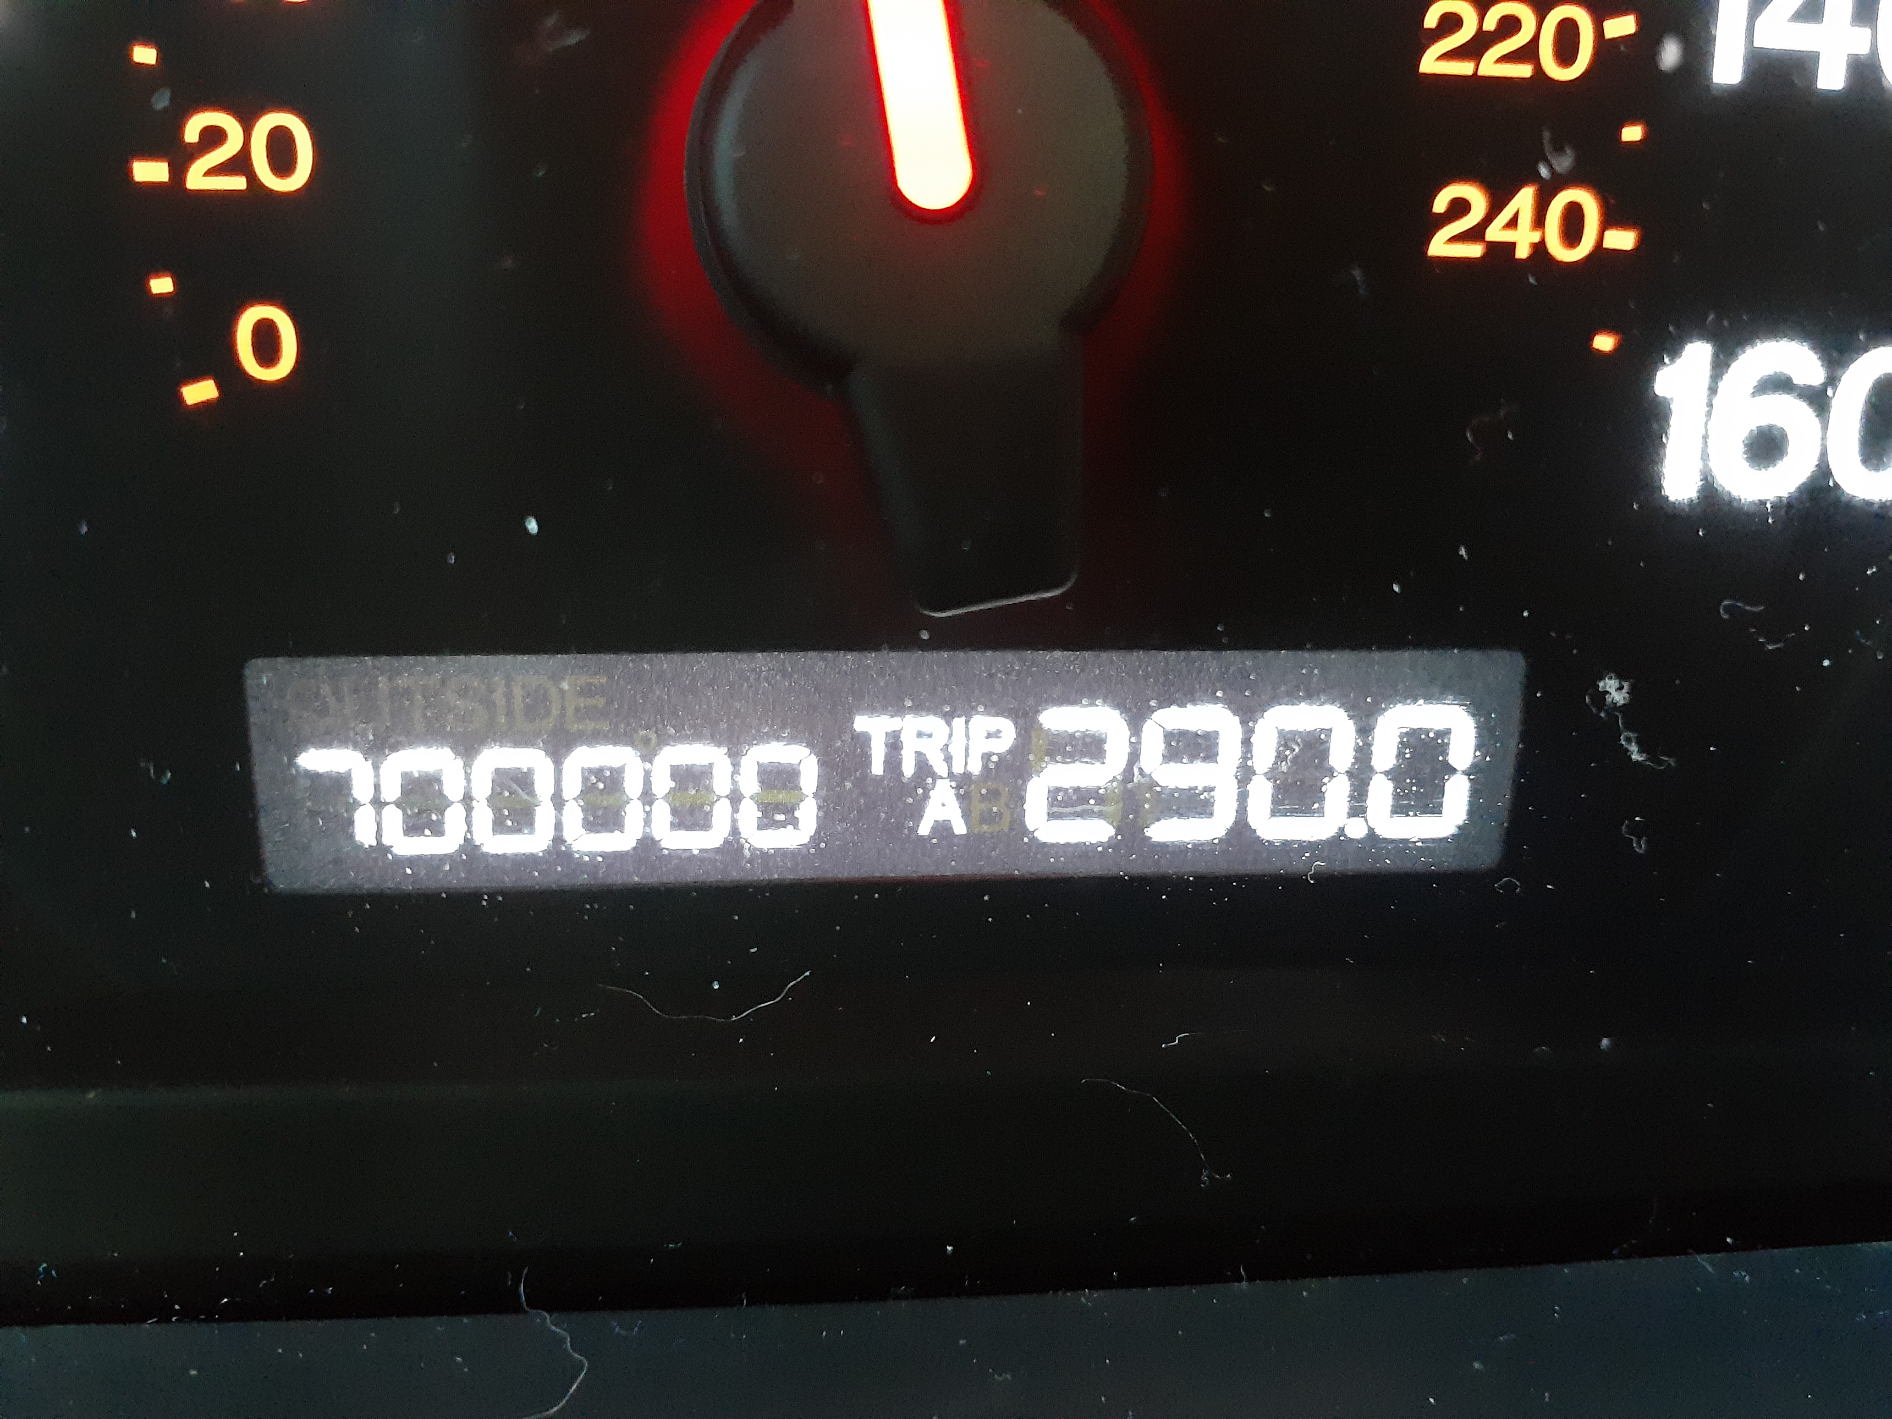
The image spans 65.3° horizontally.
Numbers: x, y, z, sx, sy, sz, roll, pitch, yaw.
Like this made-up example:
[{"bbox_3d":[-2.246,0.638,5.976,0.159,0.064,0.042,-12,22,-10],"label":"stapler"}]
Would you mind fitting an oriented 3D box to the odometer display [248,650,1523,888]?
[{"bbox_3d":[-0.002,0.003,0.082,0.068,0.013,0.005,0,15,-5],"label":"odometer display"}]

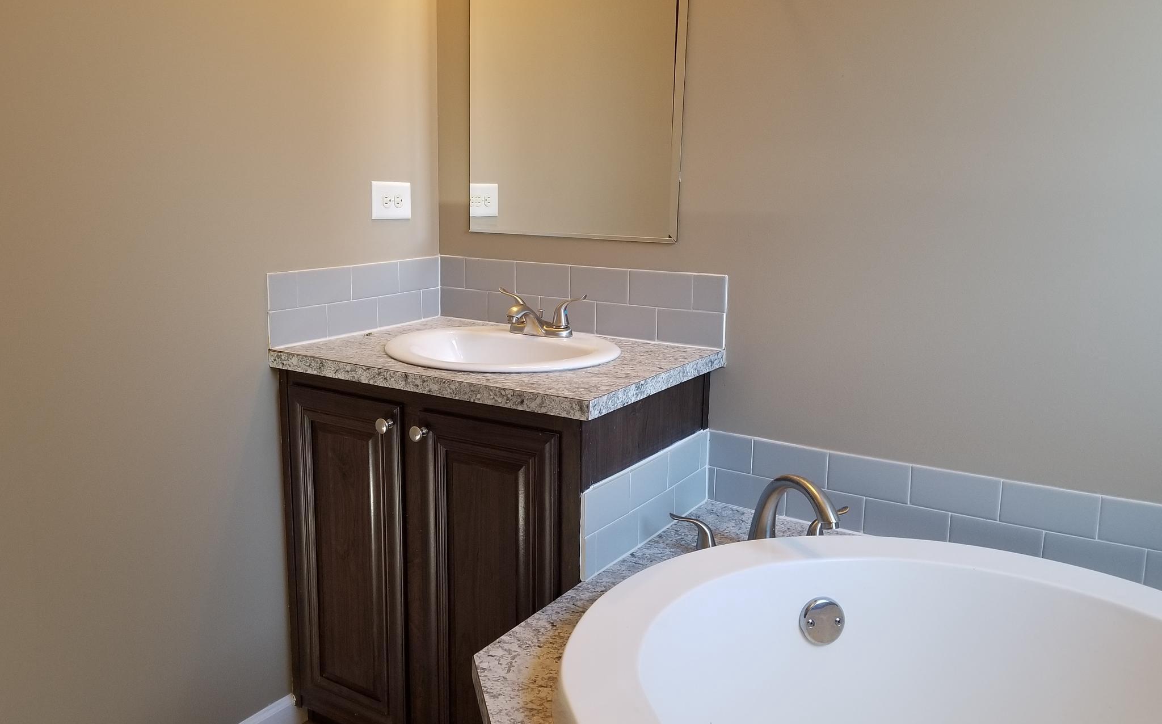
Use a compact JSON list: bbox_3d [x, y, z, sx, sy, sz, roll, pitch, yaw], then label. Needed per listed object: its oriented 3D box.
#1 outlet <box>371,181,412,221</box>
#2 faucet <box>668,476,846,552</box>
[{"bbox_3d":[-0.436,-0.371,2.010,0.007,0.084,0.130,7,13,29],"label":"outlet"},{"bbox_3d":[0.355,0.281,1.498,0.330,0.177,0.265,-2,12,-14],"label":"faucet"}]

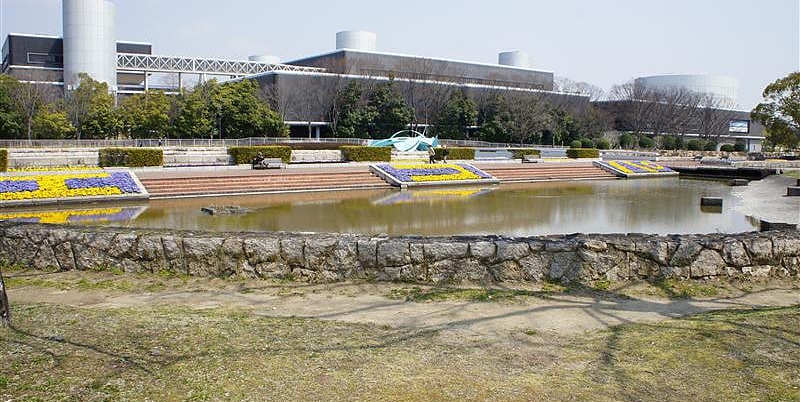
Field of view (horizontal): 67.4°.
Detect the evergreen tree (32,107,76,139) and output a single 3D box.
[{"bbox_3d":[-47.581,-10.122,82.561,5.696,4.958,5.240,-3,6,-30],"label":"evergreen tree"}]

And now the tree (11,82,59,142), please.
[{"bbox_3d":[-49.857,-11.799,81.776,6.155,8.457,5.662,-3,7,-31],"label":"tree"}]

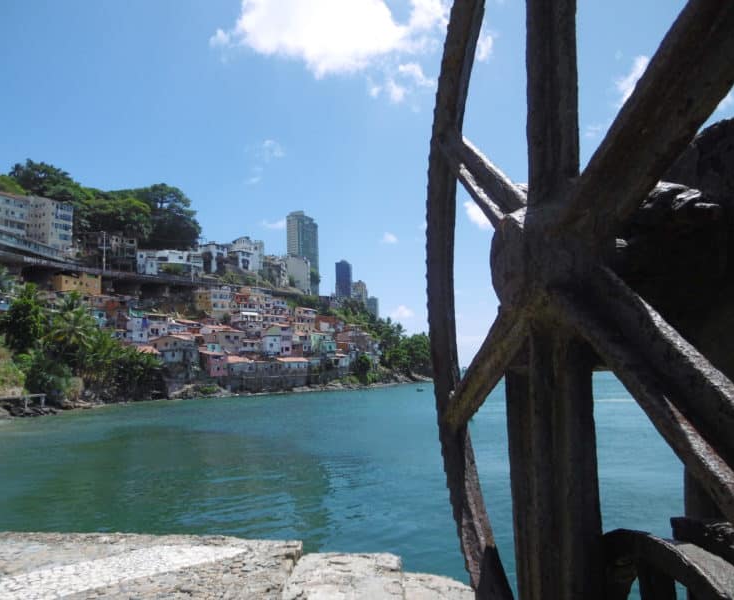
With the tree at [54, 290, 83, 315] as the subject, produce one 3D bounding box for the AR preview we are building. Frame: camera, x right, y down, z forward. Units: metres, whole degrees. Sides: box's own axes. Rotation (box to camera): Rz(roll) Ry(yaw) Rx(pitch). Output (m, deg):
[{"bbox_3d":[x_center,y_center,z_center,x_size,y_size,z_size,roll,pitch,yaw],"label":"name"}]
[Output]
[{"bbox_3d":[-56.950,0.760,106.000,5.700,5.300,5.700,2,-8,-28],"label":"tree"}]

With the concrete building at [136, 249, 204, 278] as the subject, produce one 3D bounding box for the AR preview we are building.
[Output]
[{"bbox_3d":[-56.610,-10.750,159.000,18.000,7.790,9.000,3,-9,-34],"label":"concrete building"}]

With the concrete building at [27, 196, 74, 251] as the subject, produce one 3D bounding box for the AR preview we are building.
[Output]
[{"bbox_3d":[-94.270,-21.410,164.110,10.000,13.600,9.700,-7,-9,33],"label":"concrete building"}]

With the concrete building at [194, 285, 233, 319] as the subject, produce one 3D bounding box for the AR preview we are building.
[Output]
[{"bbox_3d":[-48.170,1.020,171.620,6.000,8.900,11.200,-9,-10,43],"label":"concrete building"}]

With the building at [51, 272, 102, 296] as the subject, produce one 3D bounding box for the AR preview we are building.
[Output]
[{"bbox_3d":[-75.090,-3.860,143.190,5.000,5.300,10.700,-6,-8,28],"label":"building"}]

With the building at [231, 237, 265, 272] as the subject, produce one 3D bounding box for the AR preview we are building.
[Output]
[{"bbox_3d":[-40.070,-15.090,186.000,8.000,12.030,9.000,-6,-8,28],"label":"building"}]

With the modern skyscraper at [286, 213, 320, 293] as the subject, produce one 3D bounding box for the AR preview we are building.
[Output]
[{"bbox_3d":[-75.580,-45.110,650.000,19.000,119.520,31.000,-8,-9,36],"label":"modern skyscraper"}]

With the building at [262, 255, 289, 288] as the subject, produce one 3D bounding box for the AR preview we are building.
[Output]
[{"bbox_3d":[-32.840,-9.310,201.530,7.200,12.000,8.000,-4,-8,15],"label":"building"}]

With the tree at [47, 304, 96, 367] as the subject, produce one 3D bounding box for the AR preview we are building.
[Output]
[{"bbox_3d":[-54.870,6.960,103.000,8.600,11.890,8.600,2,-8,-30],"label":"tree"}]

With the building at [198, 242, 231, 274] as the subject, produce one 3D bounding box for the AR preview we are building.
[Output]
[{"bbox_3d":[-48.110,-12.930,175.000,8.000,10.100,8.500,-7,-8,30],"label":"building"}]

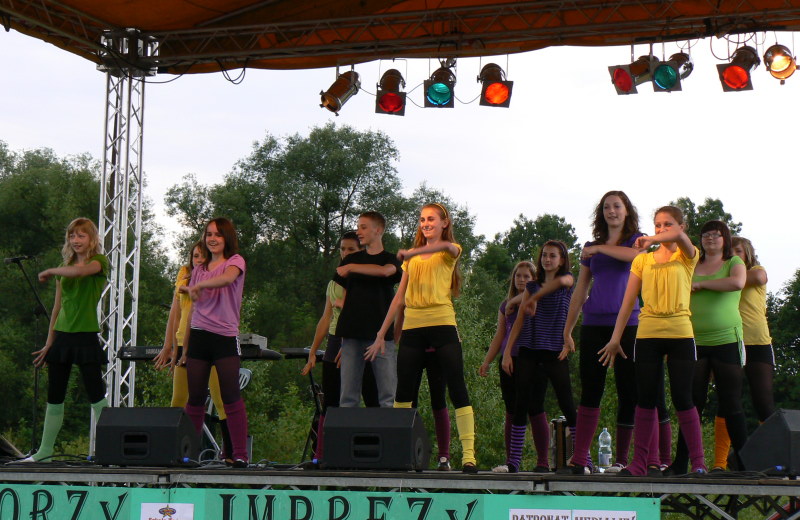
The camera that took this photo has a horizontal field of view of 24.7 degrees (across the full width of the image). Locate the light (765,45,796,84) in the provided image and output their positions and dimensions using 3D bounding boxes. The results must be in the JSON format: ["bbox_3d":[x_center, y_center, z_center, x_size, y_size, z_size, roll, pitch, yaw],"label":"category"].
[{"bbox_3d":[3.096,-1.606,14.850,0.260,0.250,0.370,1,20,4],"label":"light"}]

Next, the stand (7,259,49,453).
[{"bbox_3d":[-2.671,0.705,13.200,0.500,1.430,0.420,-3,-7,35],"label":"stand"}]

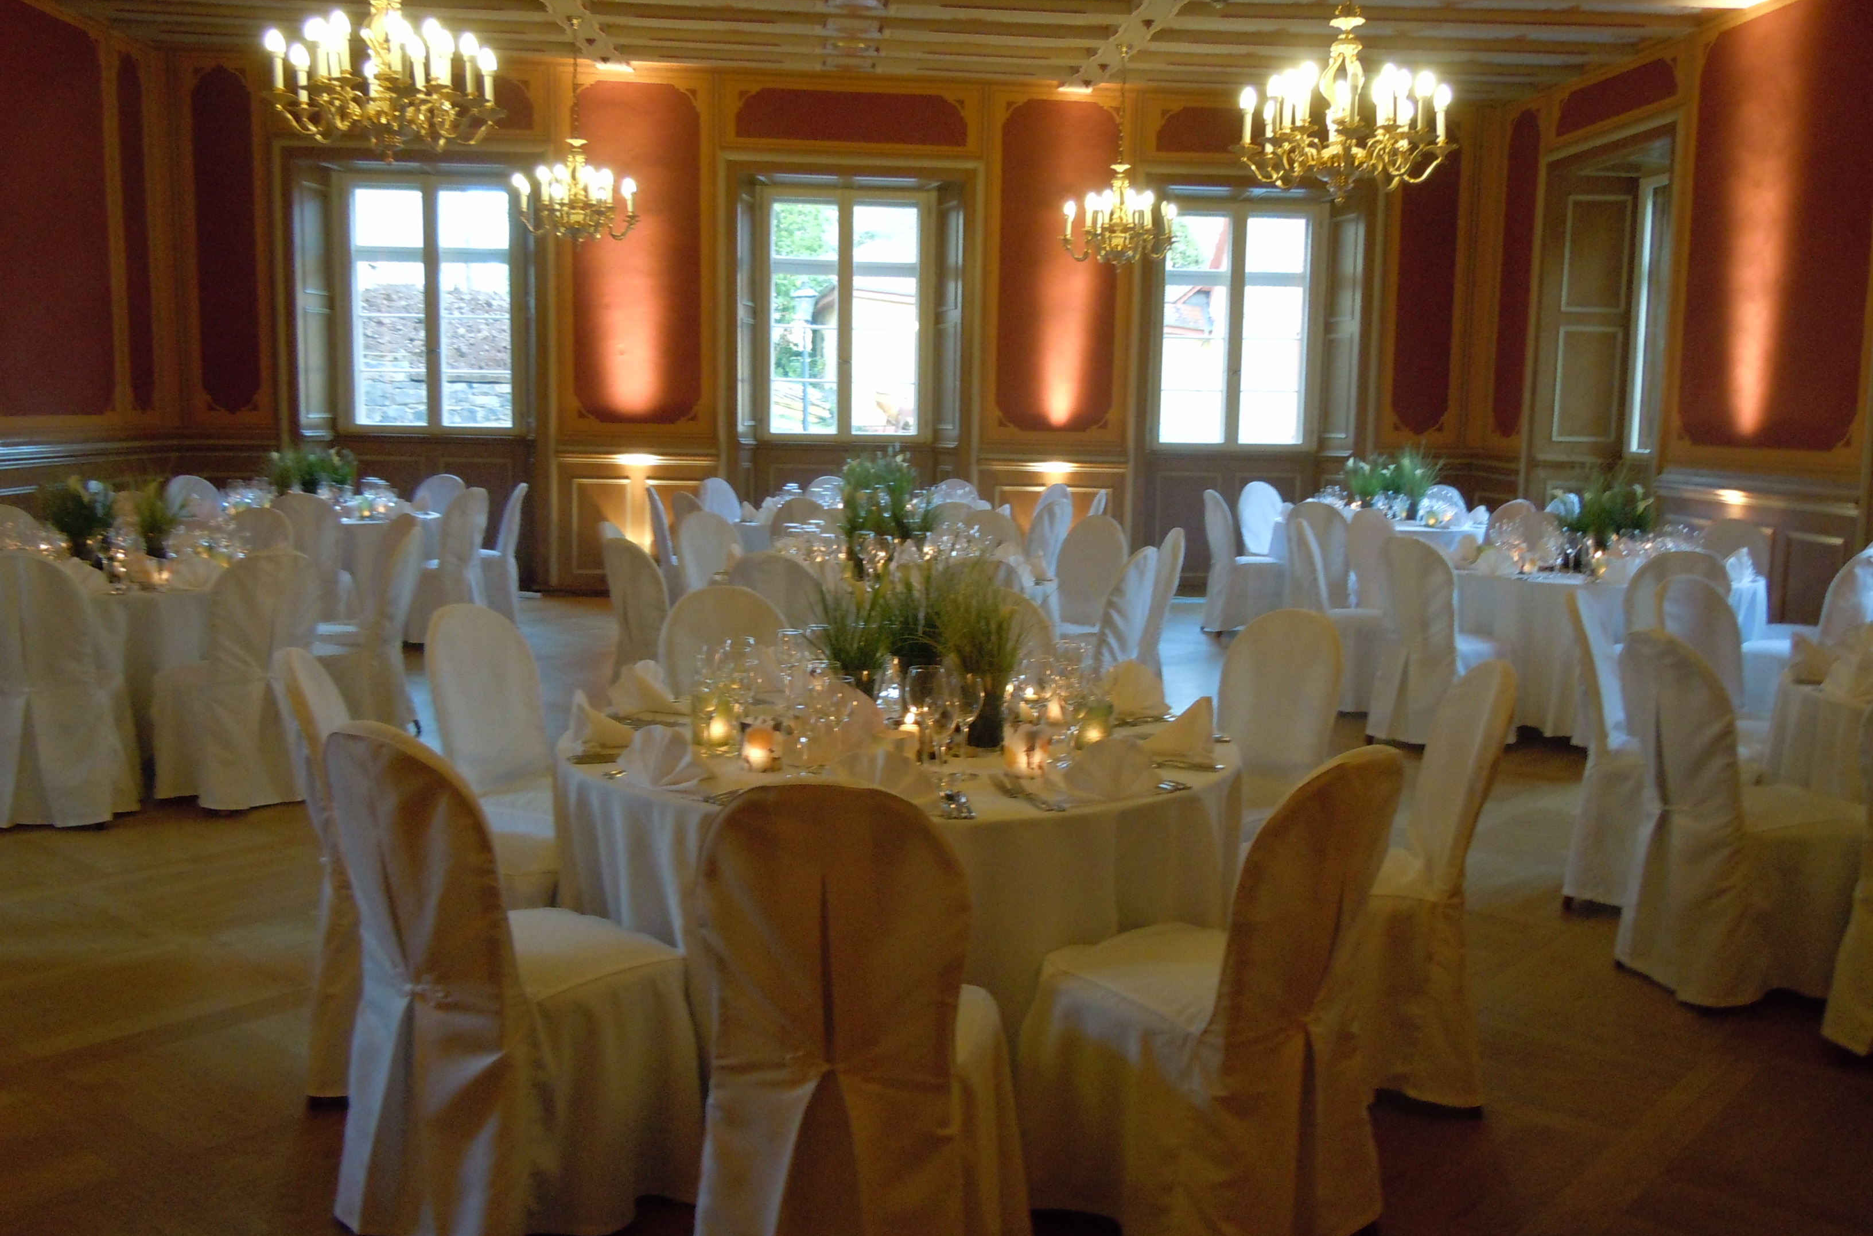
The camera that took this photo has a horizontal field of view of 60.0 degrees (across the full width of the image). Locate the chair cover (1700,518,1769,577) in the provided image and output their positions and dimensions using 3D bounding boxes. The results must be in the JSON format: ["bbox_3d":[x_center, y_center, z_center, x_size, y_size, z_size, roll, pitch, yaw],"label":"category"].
[{"bbox_3d":[4.339,-0.063,9.132,0.570,0.965,0.480,-5,9,-39],"label":"chair cover"}]

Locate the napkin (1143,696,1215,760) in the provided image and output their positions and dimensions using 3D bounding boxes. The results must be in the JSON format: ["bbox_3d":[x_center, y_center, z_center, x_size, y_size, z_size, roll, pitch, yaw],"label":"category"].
[{"bbox_3d":[0.539,0.239,3.600,0.152,0.122,0.183,3,7,13],"label":"napkin"}]

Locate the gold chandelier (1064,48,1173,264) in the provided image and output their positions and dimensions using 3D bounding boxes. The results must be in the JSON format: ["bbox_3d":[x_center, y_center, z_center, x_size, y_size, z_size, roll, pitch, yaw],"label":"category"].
[{"bbox_3d":[1.307,-3.236,11.475,0.850,1.530,0.850,1,7,0],"label":"gold chandelier"}]

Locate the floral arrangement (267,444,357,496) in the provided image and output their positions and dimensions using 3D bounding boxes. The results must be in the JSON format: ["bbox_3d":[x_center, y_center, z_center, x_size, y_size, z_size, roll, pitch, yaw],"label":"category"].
[{"bbox_3d":[-4.034,-0.888,10.484,0.540,0.450,0.440,1,8,0],"label":"floral arrangement"}]

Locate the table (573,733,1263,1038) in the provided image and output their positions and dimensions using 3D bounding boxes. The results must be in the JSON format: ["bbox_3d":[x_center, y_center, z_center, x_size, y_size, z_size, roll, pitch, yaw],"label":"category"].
[{"bbox_3d":[-0.092,0.632,3.842,1.590,0.735,1.590,0,8,-5],"label":"table"}]

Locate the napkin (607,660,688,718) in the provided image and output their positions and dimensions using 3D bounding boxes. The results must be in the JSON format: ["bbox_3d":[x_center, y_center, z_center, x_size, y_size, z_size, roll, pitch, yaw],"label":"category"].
[{"bbox_3d":[-0.649,0.160,3.711,0.130,0.115,0.160,4,8,21],"label":"napkin"}]

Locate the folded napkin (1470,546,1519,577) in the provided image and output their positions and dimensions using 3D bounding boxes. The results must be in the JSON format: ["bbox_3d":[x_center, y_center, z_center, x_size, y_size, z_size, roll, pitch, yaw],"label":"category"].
[{"bbox_3d":[2.725,-0.290,7.909,0.200,0.140,0.130,7,9,36],"label":"folded napkin"}]

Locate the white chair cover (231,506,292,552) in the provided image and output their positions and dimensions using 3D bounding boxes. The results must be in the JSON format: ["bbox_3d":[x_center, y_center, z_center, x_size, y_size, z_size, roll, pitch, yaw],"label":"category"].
[{"bbox_3d":[-3.229,-0.021,7.610,0.420,0.970,0.540,1,8,-5],"label":"white chair cover"}]

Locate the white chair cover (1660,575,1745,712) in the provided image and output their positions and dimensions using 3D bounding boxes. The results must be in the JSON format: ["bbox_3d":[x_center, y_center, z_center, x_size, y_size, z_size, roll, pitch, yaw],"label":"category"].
[{"bbox_3d":[2.822,0.364,5.566,0.480,0.965,0.570,-3,8,-30],"label":"white chair cover"}]

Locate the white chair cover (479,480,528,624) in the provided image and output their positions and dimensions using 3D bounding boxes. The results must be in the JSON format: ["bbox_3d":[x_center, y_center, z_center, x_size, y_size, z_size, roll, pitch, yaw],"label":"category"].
[{"bbox_3d":[-3.061,-0.421,11.031,0.570,0.970,0.450,-1,7,-14],"label":"white chair cover"}]

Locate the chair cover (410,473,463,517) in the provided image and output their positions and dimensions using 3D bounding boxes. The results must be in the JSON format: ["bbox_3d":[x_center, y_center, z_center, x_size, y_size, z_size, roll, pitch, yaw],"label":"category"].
[{"bbox_3d":[-3.509,-0.494,11.117,0.420,0.949,0.540,3,8,18],"label":"chair cover"}]

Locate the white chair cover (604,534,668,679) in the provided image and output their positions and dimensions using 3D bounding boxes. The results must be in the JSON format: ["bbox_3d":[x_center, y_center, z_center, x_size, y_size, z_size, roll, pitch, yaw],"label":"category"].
[{"bbox_3d":[-1.078,0.134,6.915,0.553,0.964,0.431,-5,9,-40],"label":"white chair cover"}]

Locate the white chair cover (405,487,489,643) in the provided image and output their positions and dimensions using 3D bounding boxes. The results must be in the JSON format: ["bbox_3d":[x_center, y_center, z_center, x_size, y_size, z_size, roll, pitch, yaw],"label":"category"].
[{"bbox_3d":[-3.073,-0.326,10.018,0.560,0.965,0.455,5,8,25],"label":"white chair cover"}]

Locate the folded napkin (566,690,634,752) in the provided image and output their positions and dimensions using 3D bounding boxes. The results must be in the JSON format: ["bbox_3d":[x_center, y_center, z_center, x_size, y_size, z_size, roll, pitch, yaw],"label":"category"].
[{"bbox_3d":[-0.769,0.229,3.724,0.145,0.125,0.180,-1,8,-13],"label":"folded napkin"}]

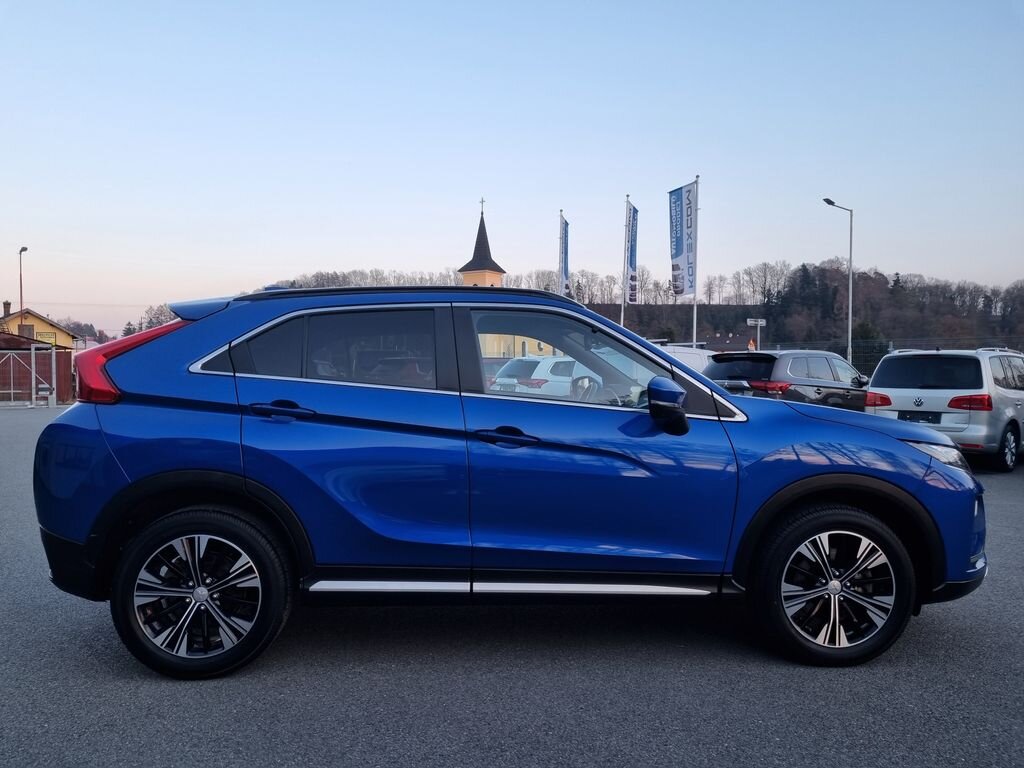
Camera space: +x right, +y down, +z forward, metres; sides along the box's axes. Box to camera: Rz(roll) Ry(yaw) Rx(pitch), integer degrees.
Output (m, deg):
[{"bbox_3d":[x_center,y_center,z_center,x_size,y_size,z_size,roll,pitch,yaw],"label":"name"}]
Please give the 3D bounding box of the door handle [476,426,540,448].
[{"bbox_3d":[-0.019,0.223,3.202,0.276,0.090,0.060,1,0,-4],"label":"door handle"}]

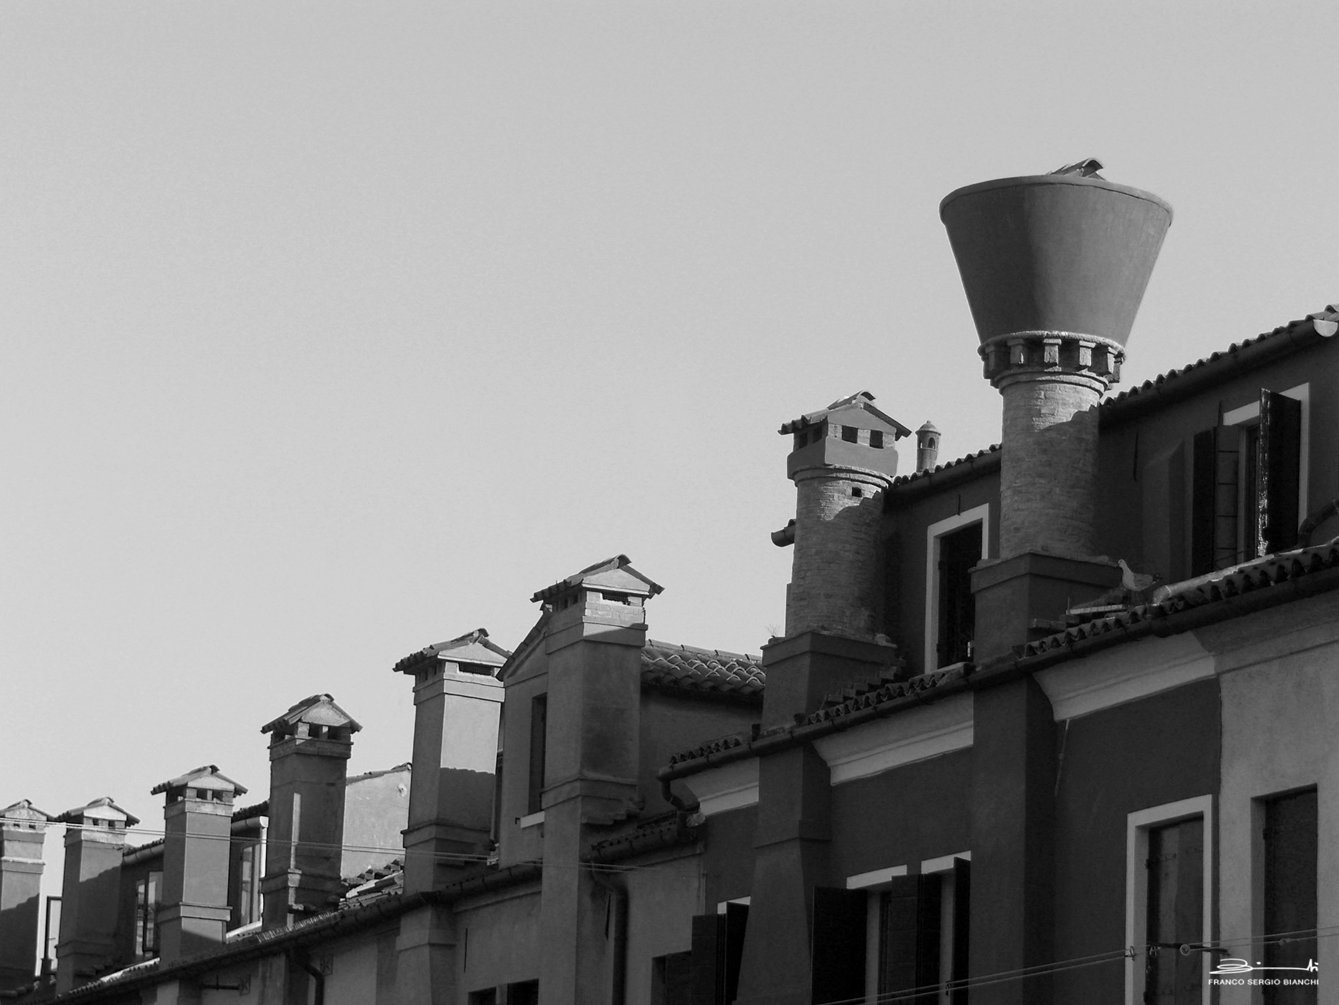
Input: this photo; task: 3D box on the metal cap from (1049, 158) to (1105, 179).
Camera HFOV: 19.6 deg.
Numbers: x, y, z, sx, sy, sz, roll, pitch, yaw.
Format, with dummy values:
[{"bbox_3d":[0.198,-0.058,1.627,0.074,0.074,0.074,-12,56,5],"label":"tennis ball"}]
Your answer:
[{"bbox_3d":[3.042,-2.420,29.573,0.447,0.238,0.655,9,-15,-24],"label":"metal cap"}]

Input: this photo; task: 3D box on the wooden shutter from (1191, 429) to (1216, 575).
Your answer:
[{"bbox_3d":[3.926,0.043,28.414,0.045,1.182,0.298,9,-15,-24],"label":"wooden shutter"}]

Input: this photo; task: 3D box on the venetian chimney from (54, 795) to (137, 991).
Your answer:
[{"bbox_3d":[-7.378,5.027,49.419,0.879,2.433,0.874,9,-15,-24],"label":"venetian chimney"}]

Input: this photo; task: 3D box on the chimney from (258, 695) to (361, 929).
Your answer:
[{"bbox_3d":[-4.004,3.428,42.655,0.854,2.512,0.973,9,-15,-24],"label":"chimney"}]

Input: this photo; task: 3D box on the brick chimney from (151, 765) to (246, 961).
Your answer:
[{"bbox_3d":[-5.623,4.300,45.840,0.869,2.274,0.953,9,-15,-24],"label":"brick chimney"}]

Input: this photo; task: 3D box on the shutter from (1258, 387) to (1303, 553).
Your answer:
[{"bbox_3d":[4.327,-0.181,27.374,0.437,1.197,0.055,14,-18,-40],"label":"shutter"}]

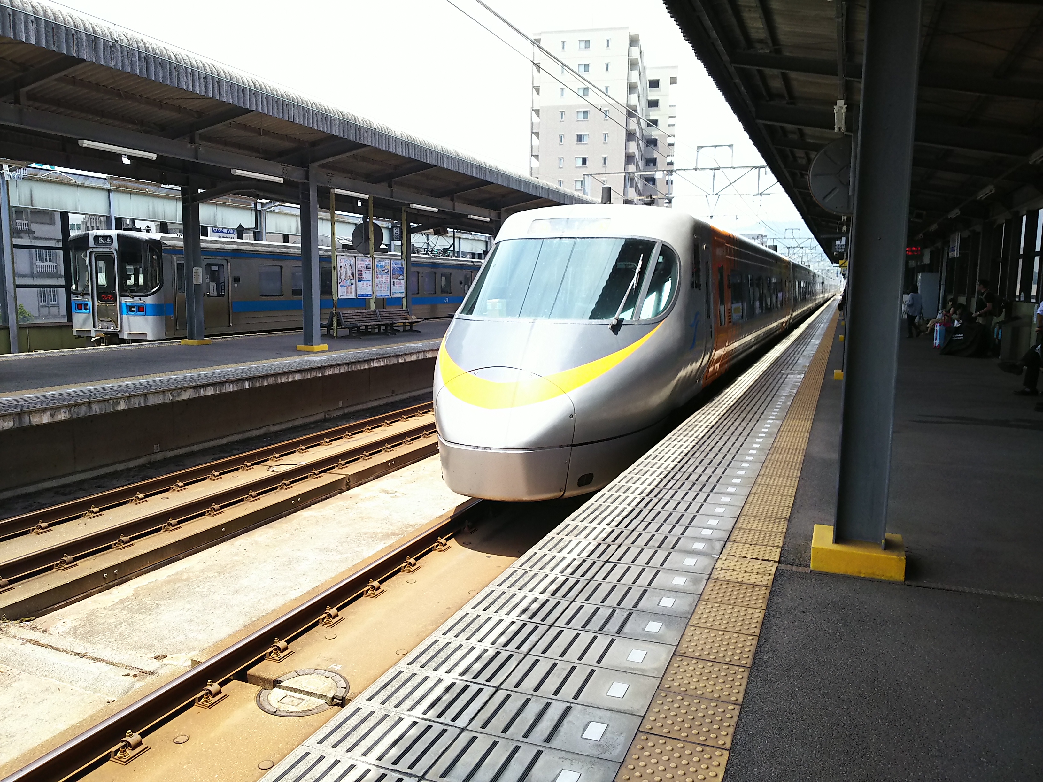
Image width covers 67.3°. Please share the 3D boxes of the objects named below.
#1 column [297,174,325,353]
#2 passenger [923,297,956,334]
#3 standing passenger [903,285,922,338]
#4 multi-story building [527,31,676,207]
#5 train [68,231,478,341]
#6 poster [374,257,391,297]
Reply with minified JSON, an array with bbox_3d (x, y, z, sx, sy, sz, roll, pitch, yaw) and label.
[{"bbox_3d":[-4.518,-2.742,16.855,0.400,3.760,0.400,4,8,22],"label":"column"},{"bbox_3d":[11.373,-1.929,21.317,0.760,1.170,0.460,4,8,22],"label":"passenger"},{"bbox_3d":[11.652,-2.375,23.323,0.460,1.570,0.420,-5,10,-37],"label":"standing passenger"},{"bbox_3d":[12.903,-30.514,114.772,18.600,34.600,28.000,2,8,11],"label":"multi-story building"},{"bbox_3d":[-6.655,-3.431,28.791,2.850,3.660,20.200,4,8,22],"label":"train"},{"bbox_3d":[-3.999,-3.262,22.699,0.030,1.100,0.800,4,8,22],"label":"poster"}]

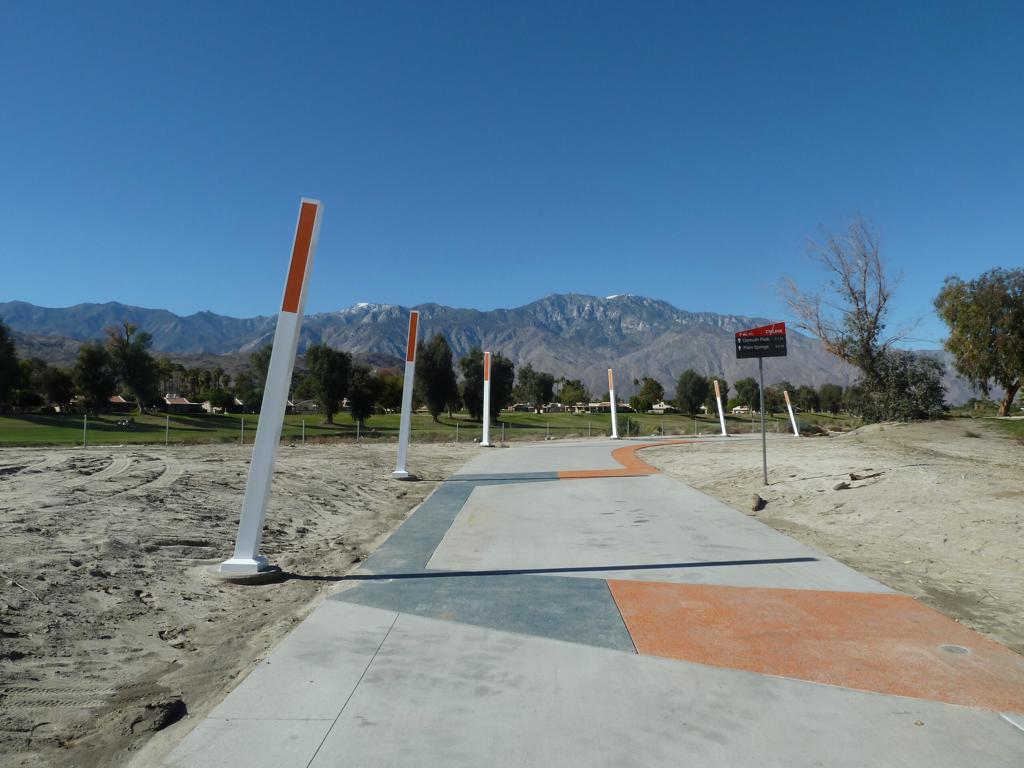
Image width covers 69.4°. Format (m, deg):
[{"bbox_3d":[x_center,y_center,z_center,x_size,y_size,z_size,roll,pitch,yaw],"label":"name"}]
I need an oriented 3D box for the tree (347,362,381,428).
[{"bbox_3d":[-13.856,1.073,69.000,2.986,6.158,2.837,0,-2,0],"label":"tree"}]

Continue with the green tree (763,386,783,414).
[{"bbox_3d":[50.022,3.264,142.000,3.840,5.570,4.000,0,-2,0],"label":"green tree"}]

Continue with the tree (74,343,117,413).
[{"bbox_3d":[-73.218,-1.055,130.000,7.380,12.480,7.300,0,-2,0],"label":"tree"}]

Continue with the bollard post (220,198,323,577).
[{"bbox_3d":[-2.124,-0.018,6.765,0.290,3.438,0.290,9,-6,-3],"label":"bollard post"}]

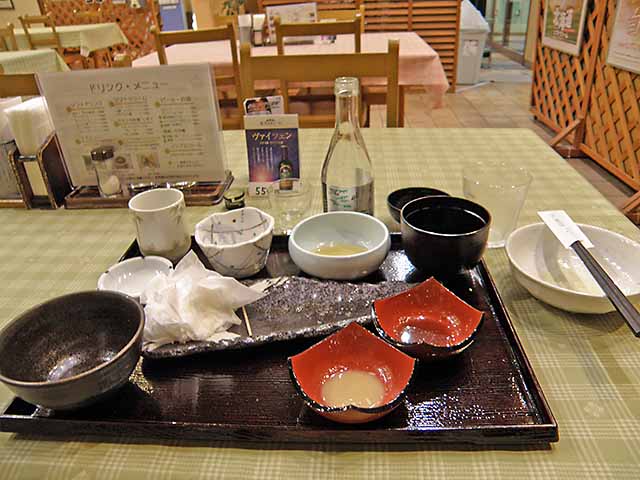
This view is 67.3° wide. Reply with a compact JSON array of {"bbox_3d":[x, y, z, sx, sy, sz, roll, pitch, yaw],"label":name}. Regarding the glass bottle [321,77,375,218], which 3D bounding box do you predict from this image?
[{"bbox_3d":[0.036,-0.101,0.617,0.070,0.204,0.070,0,30,3],"label":"glass bottle"}]

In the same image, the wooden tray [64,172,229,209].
[{"bbox_3d":[-0.304,-0.094,0.869,0.275,0.033,0.117,0,28,5],"label":"wooden tray"}]

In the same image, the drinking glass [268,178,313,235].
[{"bbox_3d":[-0.039,-0.043,0.663,0.059,0.063,0.059,0,30,3],"label":"drinking glass"}]

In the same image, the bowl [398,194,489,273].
[{"bbox_3d":[0.144,-0.003,0.563,0.100,0.060,0.100,0,30,3],"label":"bowl"}]

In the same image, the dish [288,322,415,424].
[{"bbox_3d":[0.025,0.112,0.379,0.083,0.047,0.083,-25,37,-35],"label":"dish"}]

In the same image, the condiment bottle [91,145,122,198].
[{"bbox_3d":[-0.375,-0.118,0.844,0.042,0.085,0.042,0,28,5],"label":"condiment bottle"}]

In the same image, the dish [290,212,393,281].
[{"bbox_3d":[0.025,0.009,0.605,0.126,0.044,0.126,0,28,5],"label":"dish"}]

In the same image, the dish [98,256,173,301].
[{"bbox_3d":[-0.212,0.052,0.566,0.087,0.024,0.087,-2,28,1],"label":"dish"}]

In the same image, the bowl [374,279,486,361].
[{"bbox_3d":[0.103,0.082,0.466,0.088,0.045,0.088,-17,31,-25],"label":"bowl"}]

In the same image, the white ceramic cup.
[{"bbox_3d":[-0.209,-0.019,0.641,0.070,0.077,0.070,0,28,5],"label":"white ceramic cup"}]

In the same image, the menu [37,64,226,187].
[{"bbox_3d":[-0.285,-0.172,0.750,0.252,0.183,0.012,-3,30,-2],"label":"menu"}]

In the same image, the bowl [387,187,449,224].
[{"bbox_3d":[0.154,-0.048,0.745,0.100,0.037,0.100,0,28,5],"label":"bowl"}]

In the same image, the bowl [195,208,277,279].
[{"bbox_3d":[-0.103,0.008,0.602,0.099,0.056,0.099,-2,28,1],"label":"bowl"}]

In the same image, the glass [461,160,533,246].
[{"bbox_3d":[0.221,-0.041,0.619,0.082,0.090,0.082,0,30,3],"label":"glass"}]

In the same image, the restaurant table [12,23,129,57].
[{"bbox_3d":[-2.130,-1.285,3.764,1.120,0.700,0.780,0,30,3],"label":"restaurant table"}]

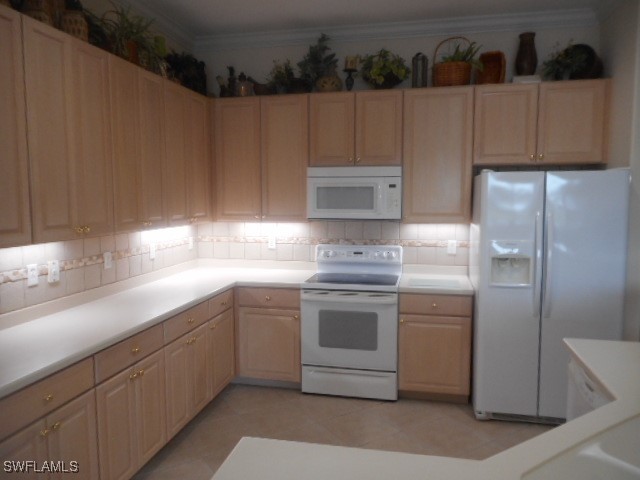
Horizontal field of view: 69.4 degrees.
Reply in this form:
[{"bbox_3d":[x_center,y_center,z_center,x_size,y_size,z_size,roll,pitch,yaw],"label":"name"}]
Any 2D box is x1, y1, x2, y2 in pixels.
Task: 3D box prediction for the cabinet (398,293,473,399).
[{"bbox_3d":[0.917,0.770,3.757,0.522,0.790,0.627,1,4,11],"label":"cabinet"}]

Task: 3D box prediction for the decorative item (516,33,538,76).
[{"bbox_3d":[1.583,-1.429,3.561,0.159,0.327,0.160,1,6,12],"label":"decorative item"}]

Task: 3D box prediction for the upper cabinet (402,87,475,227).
[{"bbox_3d":[0.960,-0.673,3.801,0.539,1.051,0.325,1,6,12],"label":"upper cabinet"}]

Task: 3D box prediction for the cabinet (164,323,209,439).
[{"bbox_3d":[-1.135,0.879,3.062,0.597,0.578,0.598,1,4,11],"label":"cabinet"}]

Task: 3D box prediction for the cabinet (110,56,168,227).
[{"bbox_3d":[-1.324,-0.593,3.063,0.325,1.051,0.606,1,6,12],"label":"cabinet"}]

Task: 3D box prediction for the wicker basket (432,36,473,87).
[{"bbox_3d":[1.057,-1.412,3.705,0.302,0.428,0.260,1,4,11],"label":"wicker basket"}]

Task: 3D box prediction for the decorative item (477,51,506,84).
[{"bbox_3d":[1.361,-1.341,3.659,0.203,0.295,0.120,1,4,11],"label":"decorative item"}]

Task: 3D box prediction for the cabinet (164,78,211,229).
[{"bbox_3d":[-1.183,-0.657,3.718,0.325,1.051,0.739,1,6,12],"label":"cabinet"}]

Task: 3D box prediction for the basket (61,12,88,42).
[{"bbox_3d":[-1.383,-1.179,2.612,0.156,0.204,0.156,1,6,12],"label":"basket"}]

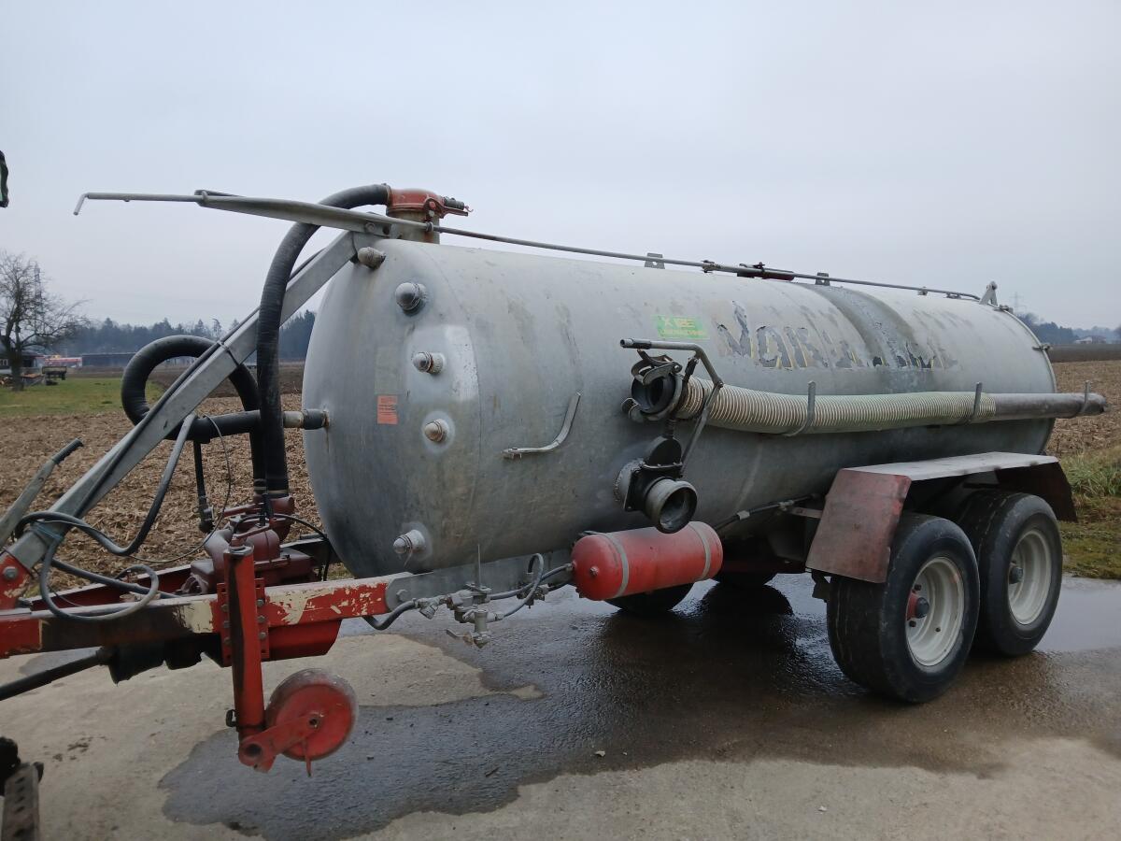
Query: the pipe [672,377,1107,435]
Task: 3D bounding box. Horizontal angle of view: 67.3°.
[{"bbox_3d":[2.080,-0.083,4.541,4.082,0.265,0.207,-1,4,-37],"label":"pipe"}]

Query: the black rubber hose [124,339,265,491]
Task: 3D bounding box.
[{"bbox_3d":[-1.315,-0.032,3.058,0.530,0.580,0.265,-4,5,-37],"label":"black rubber hose"}]

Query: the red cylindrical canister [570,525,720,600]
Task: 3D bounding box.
[{"bbox_3d":[0.377,0.585,3.545,0.762,0.253,0.253,-2,4,-37],"label":"red cylindrical canister"}]

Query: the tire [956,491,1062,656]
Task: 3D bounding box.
[{"bbox_3d":[2.515,0.862,4.801,0.878,0.878,0.345,-4,5,-37],"label":"tire"}]

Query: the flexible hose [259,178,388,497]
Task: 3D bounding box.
[{"bbox_3d":[-0.899,-0.332,3.249,0.613,1.242,0.215,-4,5,-37],"label":"flexible hose"}]

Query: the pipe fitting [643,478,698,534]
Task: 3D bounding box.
[{"bbox_3d":[0.427,0.339,3.359,0.207,0.207,0.149,-4,5,-37],"label":"pipe fitting"}]

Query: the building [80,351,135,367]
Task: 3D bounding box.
[{"bbox_3d":[-132.448,-18.029,250.000,20.000,4.600,10.000,-3,5,-28],"label":"building"}]

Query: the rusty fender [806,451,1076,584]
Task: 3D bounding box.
[{"bbox_3d":[2.106,0.431,4.448,1.971,0.455,0.364,-2,4,-37],"label":"rusty fender"}]

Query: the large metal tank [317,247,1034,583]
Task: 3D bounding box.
[{"bbox_3d":[1.056,-0.086,4.820,4.943,1.424,1.424,-2,4,-37],"label":"large metal tank"}]

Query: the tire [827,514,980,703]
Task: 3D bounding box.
[{"bbox_3d":[1.723,0.921,4.205,0.878,0.878,0.345,-4,5,-37],"label":"tire"}]

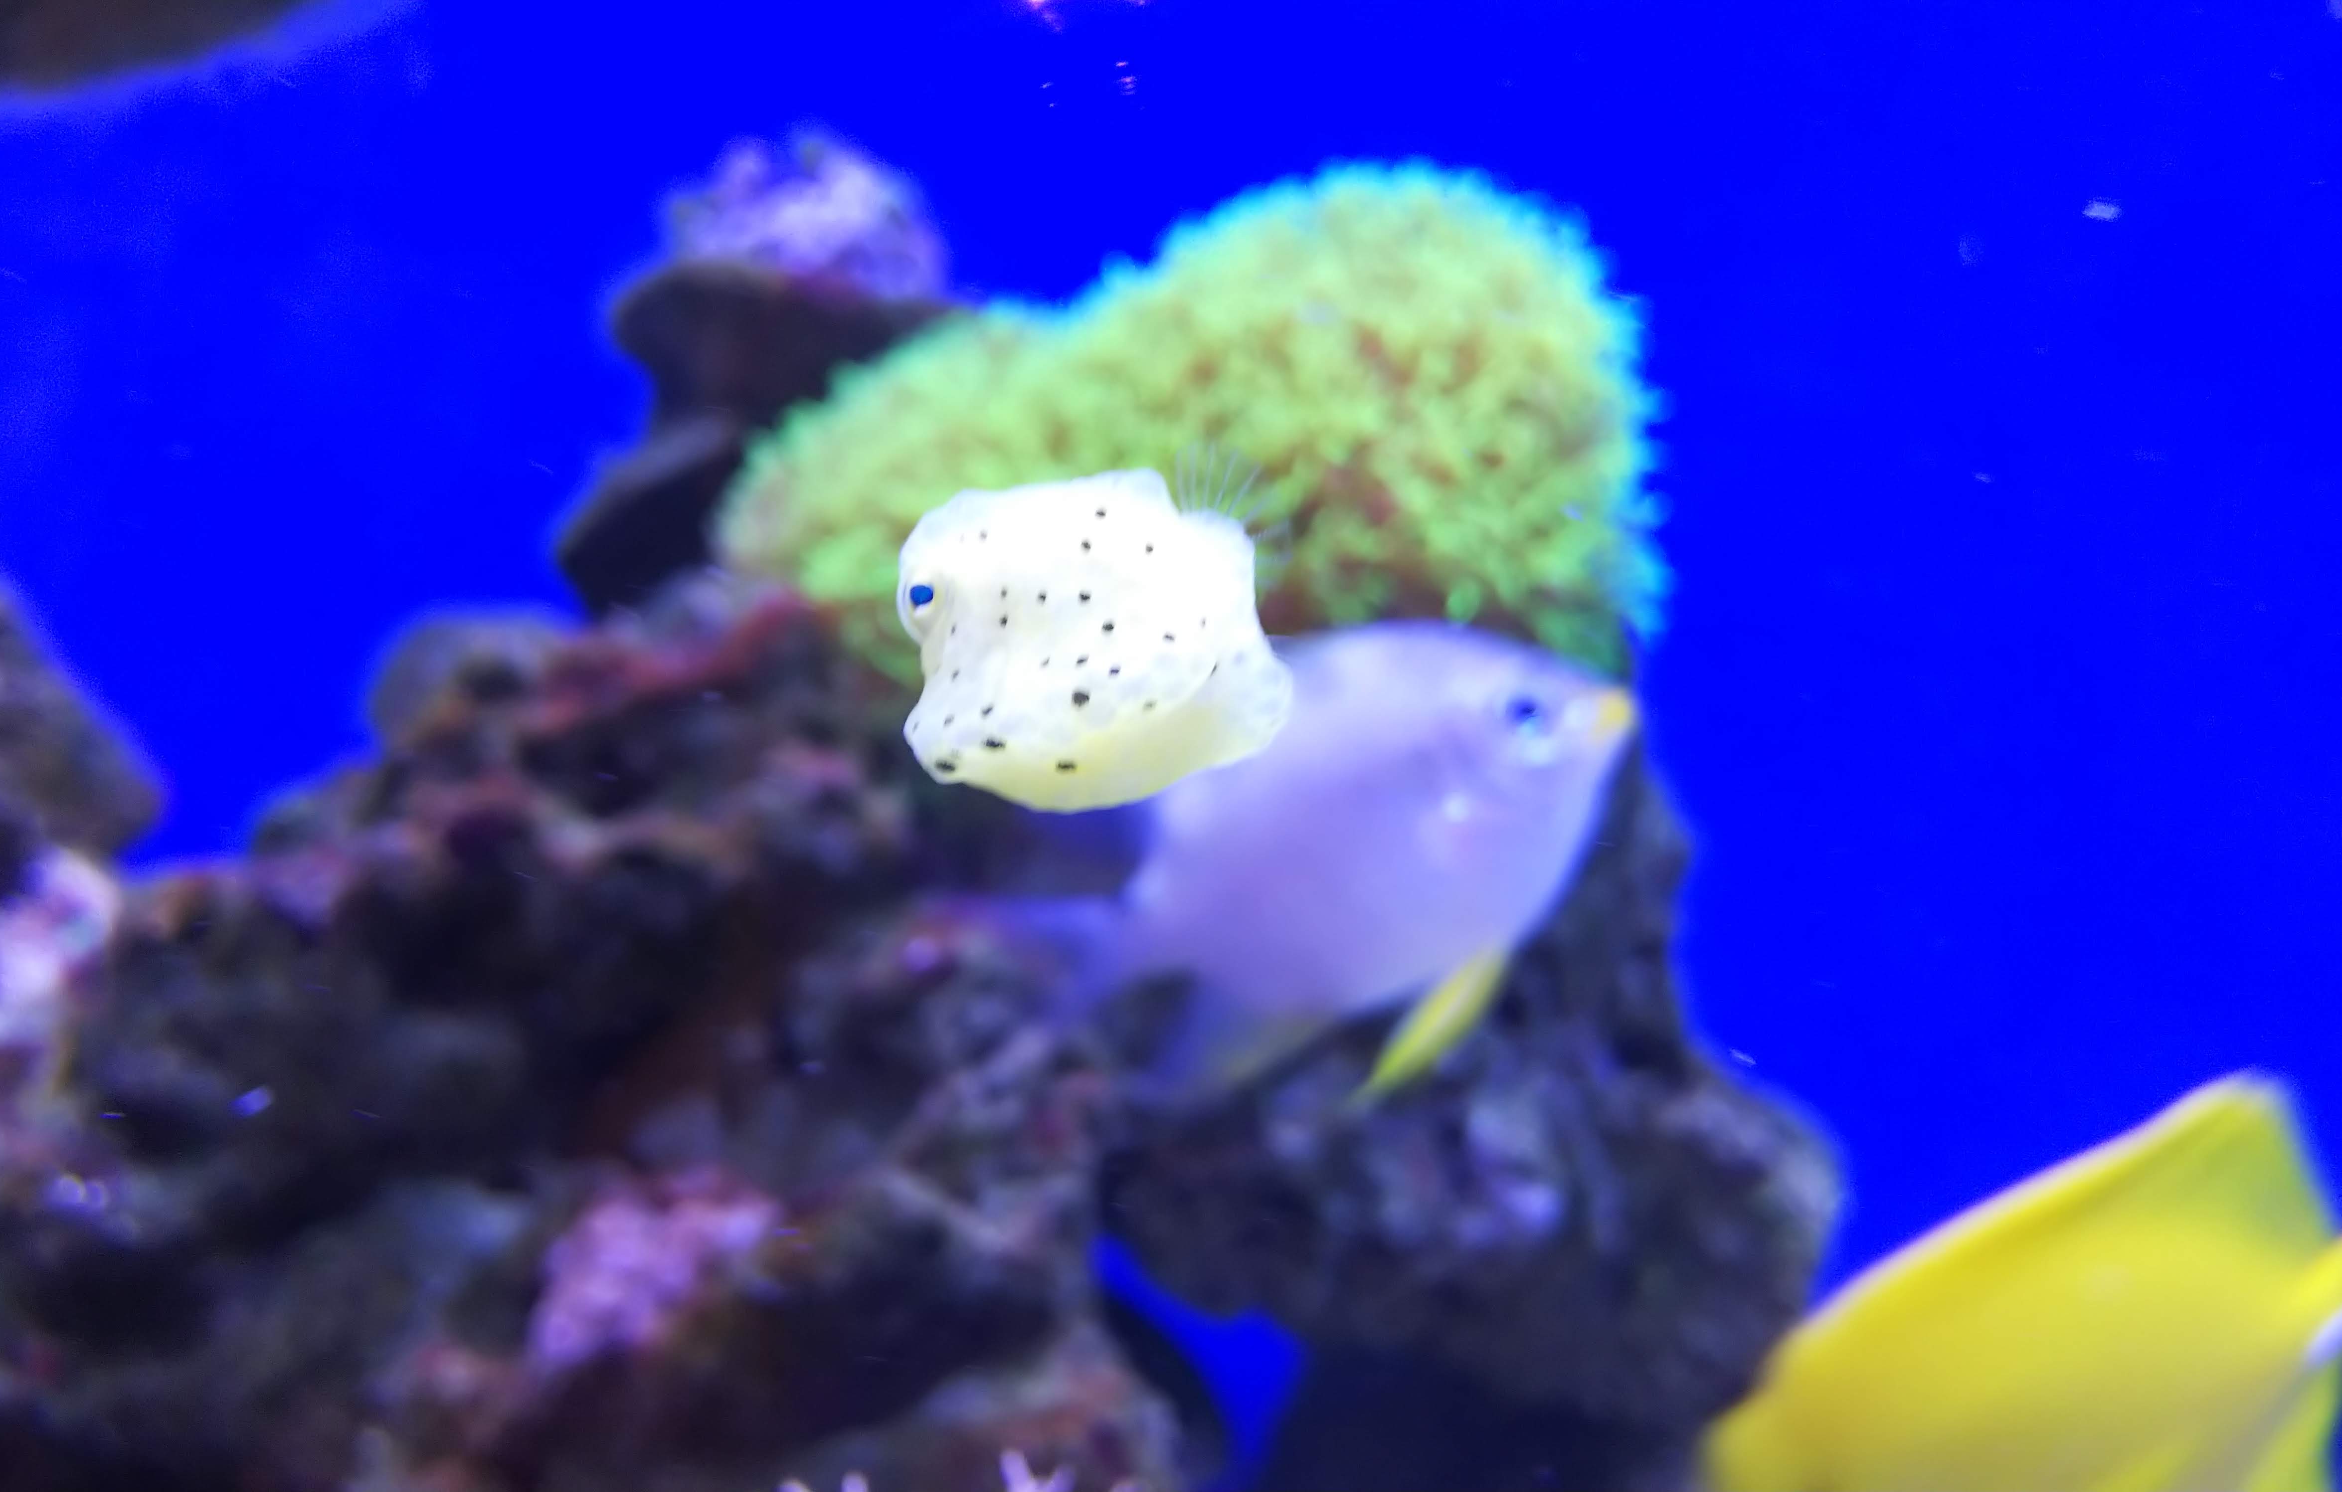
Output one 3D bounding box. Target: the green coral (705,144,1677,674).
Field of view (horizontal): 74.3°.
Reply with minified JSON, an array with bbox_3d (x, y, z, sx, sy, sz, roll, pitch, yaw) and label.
[{"bbox_3d":[0.006,-0.084,0.400,0.238,0.130,0.140,0,0,0],"label":"green coral"}]

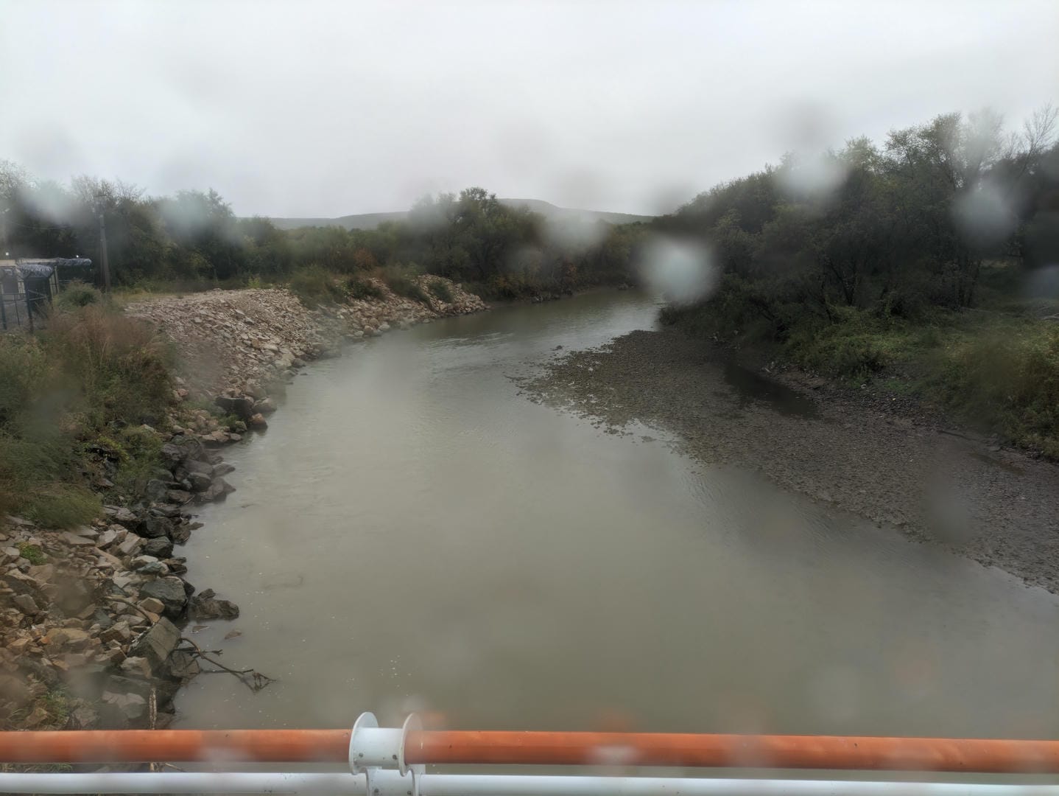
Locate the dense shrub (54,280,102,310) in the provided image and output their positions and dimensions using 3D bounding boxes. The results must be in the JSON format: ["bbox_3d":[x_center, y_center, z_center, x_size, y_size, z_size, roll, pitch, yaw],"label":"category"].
[{"bbox_3d":[-25.384,-5.767,43.000,2.600,1.750,2.400,1,11,0],"label":"dense shrub"}]

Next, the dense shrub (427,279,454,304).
[{"bbox_3d":[-8.792,-10.604,76.000,2.700,2.300,2.500,1,11,0],"label":"dense shrub"}]

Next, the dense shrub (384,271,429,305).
[{"bbox_3d":[-11.560,-10.474,72.000,4.200,3.000,3.600,1,11,0],"label":"dense shrub"}]

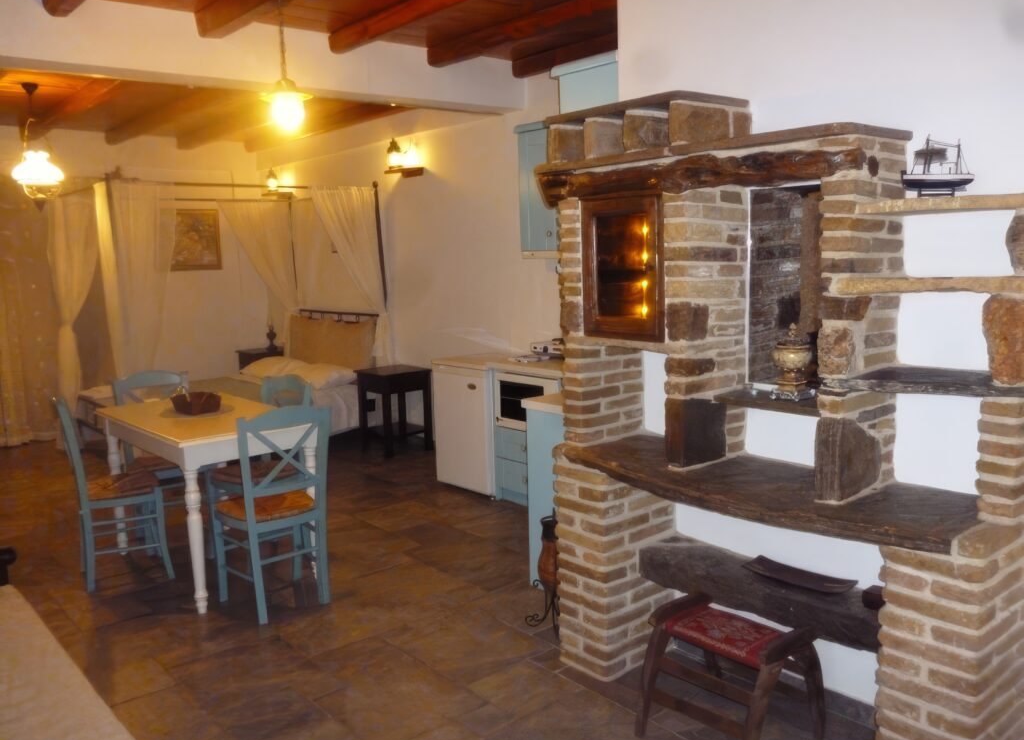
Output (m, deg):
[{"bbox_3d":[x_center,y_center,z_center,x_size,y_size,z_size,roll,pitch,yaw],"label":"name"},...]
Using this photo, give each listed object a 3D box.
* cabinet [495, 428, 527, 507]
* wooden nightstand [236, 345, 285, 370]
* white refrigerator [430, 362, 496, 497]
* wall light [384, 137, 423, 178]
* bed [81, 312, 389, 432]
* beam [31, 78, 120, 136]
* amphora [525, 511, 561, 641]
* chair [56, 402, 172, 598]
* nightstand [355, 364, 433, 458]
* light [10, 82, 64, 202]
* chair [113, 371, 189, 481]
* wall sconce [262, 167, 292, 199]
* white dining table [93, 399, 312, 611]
[{"bbox_3d":[0.298,0.572,5.114,0.550,0.475,0.550,-9,10,-40],"label":"cabinet"},{"bbox_3d":[-2.522,0.121,8.575,0.440,0.655,0.450,-9,11,-40],"label":"wooden nightstand"},{"bbox_3d":[-0.117,0.338,5.572,0.570,0.838,0.565,-9,10,-40],"label":"white refrigerator"},{"bbox_3d":[-0.853,-1.666,6.479,0.200,0.310,0.260,-9,11,-40],"label":"wall light"},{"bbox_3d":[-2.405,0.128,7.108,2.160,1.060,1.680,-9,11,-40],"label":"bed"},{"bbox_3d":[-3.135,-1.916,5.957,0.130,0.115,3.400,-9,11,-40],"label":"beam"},{"bbox_3d":[0.149,0.814,3.324,0.210,0.500,0.210,-2,8,0],"label":"amphora"},{"bbox_3d":[-2.034,0.610,4.205,0.445,0.925,0.450,-9,11,-40],"label":"chair"},{"bbox_3d":[-0.943,0.330,6.740,0.440,0.655,0.470,-9,11,-40],"label":"nightstand"},{"bbox_3d":[-3.221,-1.500,5.595,0.340,0.835,0.340,-9,10,-40],"label":"light"},{"bbox_3d":[-1.946,0.483,4.747,0.430,0.900,0.470,-9,10,-40],"label":"chair"},{"bbox_3d":[-2.293,-1.833,8.073,0.200,0.310,0.220,-9,10,-40],"label":"wall sconce"},{"bbox_3d":[-1.530,0.612,4.192,0.665,0.770,1.230,-9,10,-40],"label":"white dining table"}]

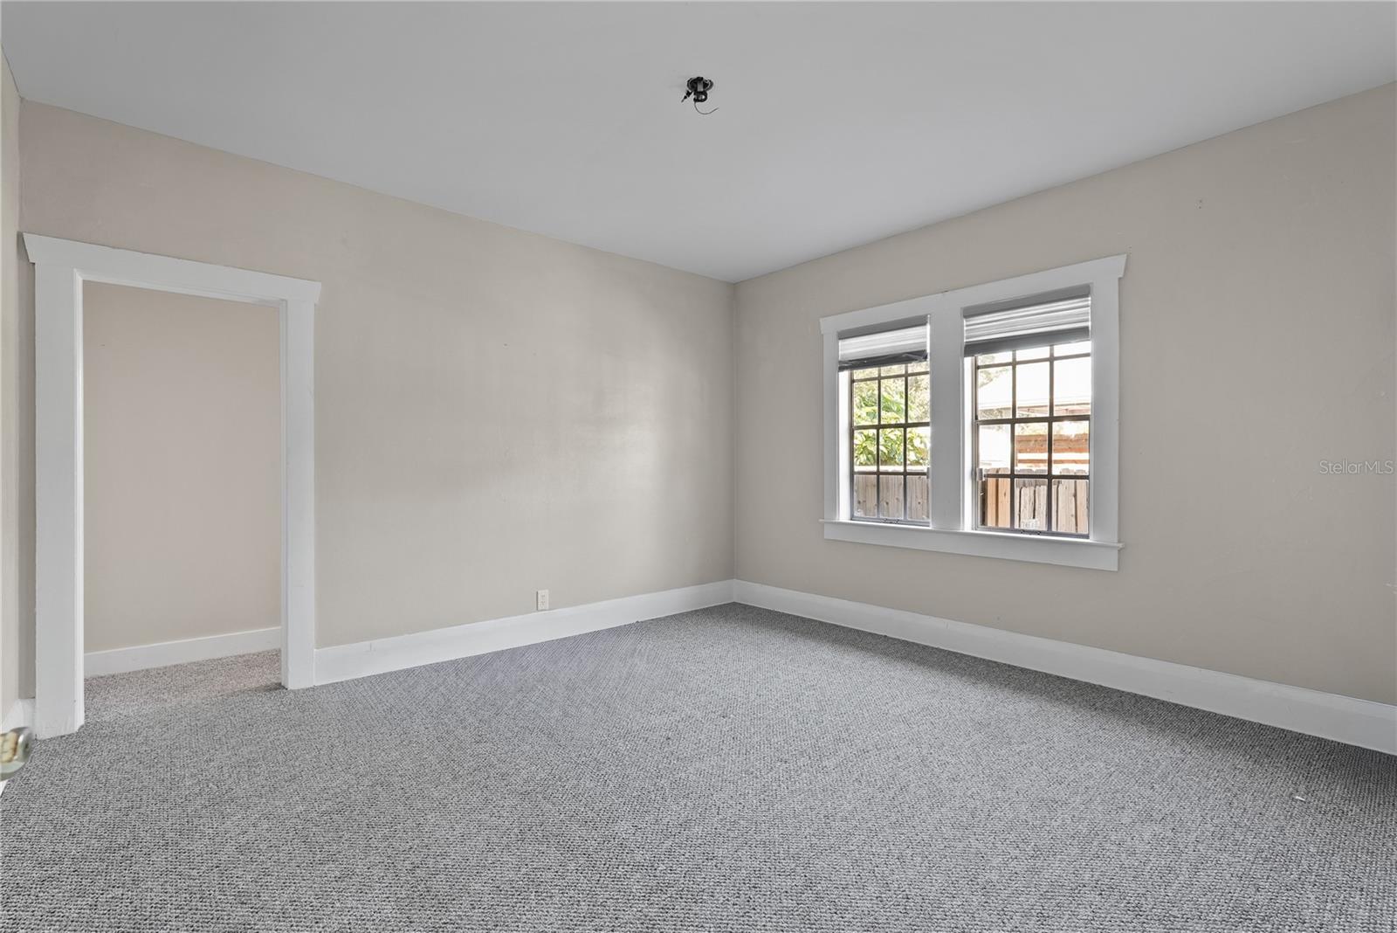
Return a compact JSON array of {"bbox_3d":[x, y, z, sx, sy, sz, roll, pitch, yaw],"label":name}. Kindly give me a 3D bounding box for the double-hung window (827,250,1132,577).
[{"bbox_3d":[1.579,-0.278,3.943,0.120,1.635,1.946,0,0,-41],"label":"double-hung window"}]

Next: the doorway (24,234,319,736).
[{"bbox_3d":[-2.460,0.100,3.011,1.082,2.163,0.150,0,0,-41],"label":"doorway"}]

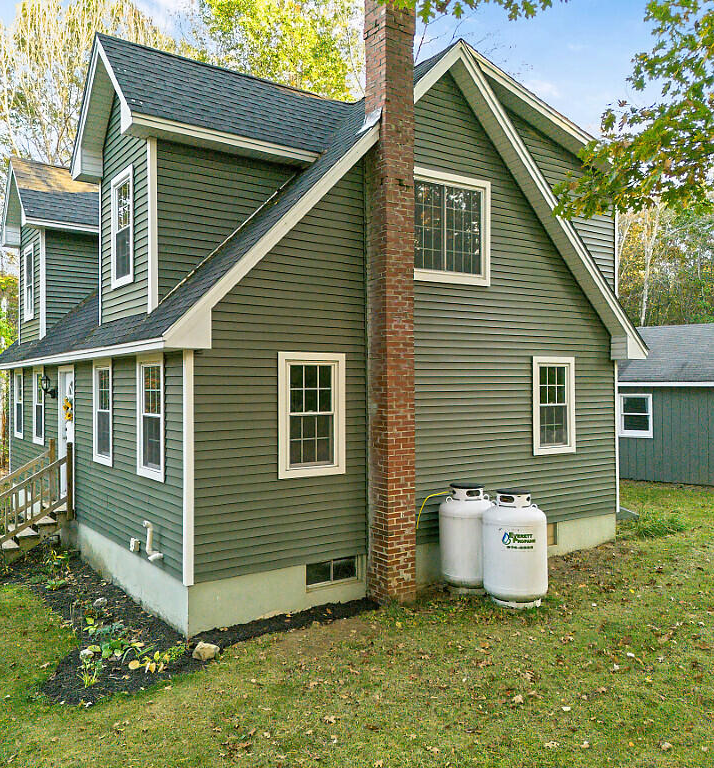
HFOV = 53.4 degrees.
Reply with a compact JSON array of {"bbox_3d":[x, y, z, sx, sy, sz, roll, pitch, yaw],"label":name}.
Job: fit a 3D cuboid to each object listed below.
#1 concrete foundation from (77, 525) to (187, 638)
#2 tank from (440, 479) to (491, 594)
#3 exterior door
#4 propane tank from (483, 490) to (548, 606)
[{"bbox_3d":[-3.030,2.370,9.390,0.220,0.540,4.670,0,0,-35],"label":"concrete foundation"},{"bbox_3d":[1.448,1.975,9.180,0.765,1.310,0.765,0,0,0],"label":"tank"},{"bbox_3d":[-4.820,0.810,11.790,0.120,2.200,1.080,0,0,-35],"label":"exterior door"},{"bbox_3d":[1.900,1.965,8.550,0.765,1.330,0.765,0,0,6],"label":"propane tank"}]

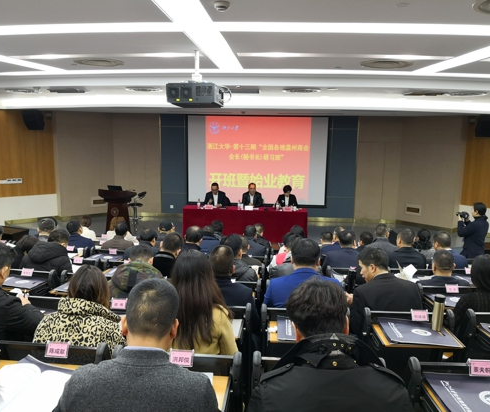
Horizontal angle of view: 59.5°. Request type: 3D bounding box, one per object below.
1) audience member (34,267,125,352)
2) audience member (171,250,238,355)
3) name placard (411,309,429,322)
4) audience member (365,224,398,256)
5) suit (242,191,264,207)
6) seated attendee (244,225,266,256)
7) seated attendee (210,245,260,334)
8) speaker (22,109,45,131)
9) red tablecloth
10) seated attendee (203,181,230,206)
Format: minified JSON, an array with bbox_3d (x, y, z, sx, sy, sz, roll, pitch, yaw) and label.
[{"bbox_3d":[-0.760,0.846,2.323,0.500,1.200,0.750,2,9,10],"label":"audience member"},{"bbox_3d":[-0.224,0.816,2.319,0.480,1.270,0.780,1,10,4],"label":"audience member"},{"bbox_3d":[1.024,0.641,2.510,0.100,0.070,0.025,1,9,1],"label":"name placard"},{"bbox_3d":[1.724,0.825,5.620,0.520,1.240,0.700,1,9,1],"label":"audience member"},{"bbox_3d":[0.169,-0.016,9.969,0.500,0.640,0.400,1,10,4],"label":"suit"},{"bbox_3d":[0.097,0.833,5.726,0.500,1.220,0.700,1,9,4],"label":"seated attendee"},{"bbox_3d":[-0.137,0.827,3.025,0.500,1.220,0.750,2,9,5],"label":"seated attendee"},{"bbox_3d":[-5.522,-2.272,11.196,0.380,0.550,0.370,2,27,9],"label":"speaker"},{"bbox_3d":[0.025,0.430,9.985,2.780,0.740,0.600,1,9,3],"label":"red tablecloth"},{"bbox_3d":[-0.664,0.143,9.505,0.520,1.270,0.750,2,9,5],"label":"seated attendee"}]

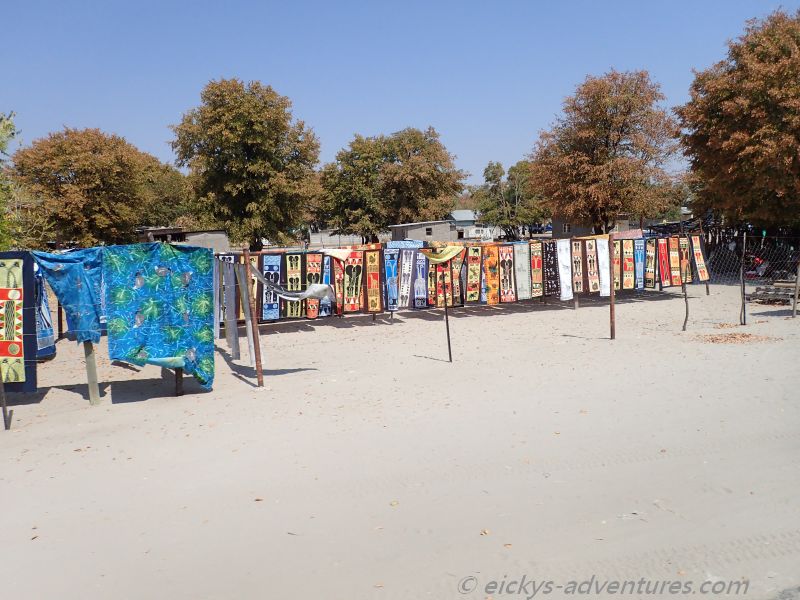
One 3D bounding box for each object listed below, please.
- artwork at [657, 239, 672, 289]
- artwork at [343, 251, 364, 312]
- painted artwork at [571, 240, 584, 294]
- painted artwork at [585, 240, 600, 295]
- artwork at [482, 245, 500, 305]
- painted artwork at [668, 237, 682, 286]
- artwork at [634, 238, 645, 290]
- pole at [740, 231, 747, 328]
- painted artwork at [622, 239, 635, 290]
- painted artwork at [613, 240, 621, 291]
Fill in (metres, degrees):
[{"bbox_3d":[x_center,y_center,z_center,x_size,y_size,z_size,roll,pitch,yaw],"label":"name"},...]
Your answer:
[{"bbox_3d":[7.426,-1.025,16.223,0.470,1.380,0.100,-13,11,-20],"label":"artwork"},{"bbox_3d":[-1.104,-0.439,13.716,0.530,1.473,0.050,-5,7,-19],"label":"artwork"},{"bbox_3d":[4.731,-0.866,15.400,0.420,1.439,0.050,-5,7,-21],"label":"painted artwork"},{"bbox_3d":[5.247,-0.940,15.750,0.420,1.472,0.050,-5,7,-21],"label":"painted artwork"},{"bbox_3d":[2.367,-0.660,14.948,0.524,1.555,0.050,-5,7,-19],"label":"artwork"},{"bbox_3d":[8.010,-1.119,16.800,0.420,1.454,0.050,-5,7,-21],"label":"painted artwork"},{"bbox_3d":[6.756,-1.001,16.300,0.360,1.467,0.050,-5,7,-21],"label":"artwork"},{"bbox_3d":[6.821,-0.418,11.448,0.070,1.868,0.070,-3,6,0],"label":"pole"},{"bbox_3d":[6.407,-0.995,16.200,0.420,1.458,0.050,-5,7,-21],"label":"painted artwork"},{"bbox_3d":[6.077,-0.971,16.256,0.379,1.409,0.050,-5,7,-19],"label":"painted artwork"}]

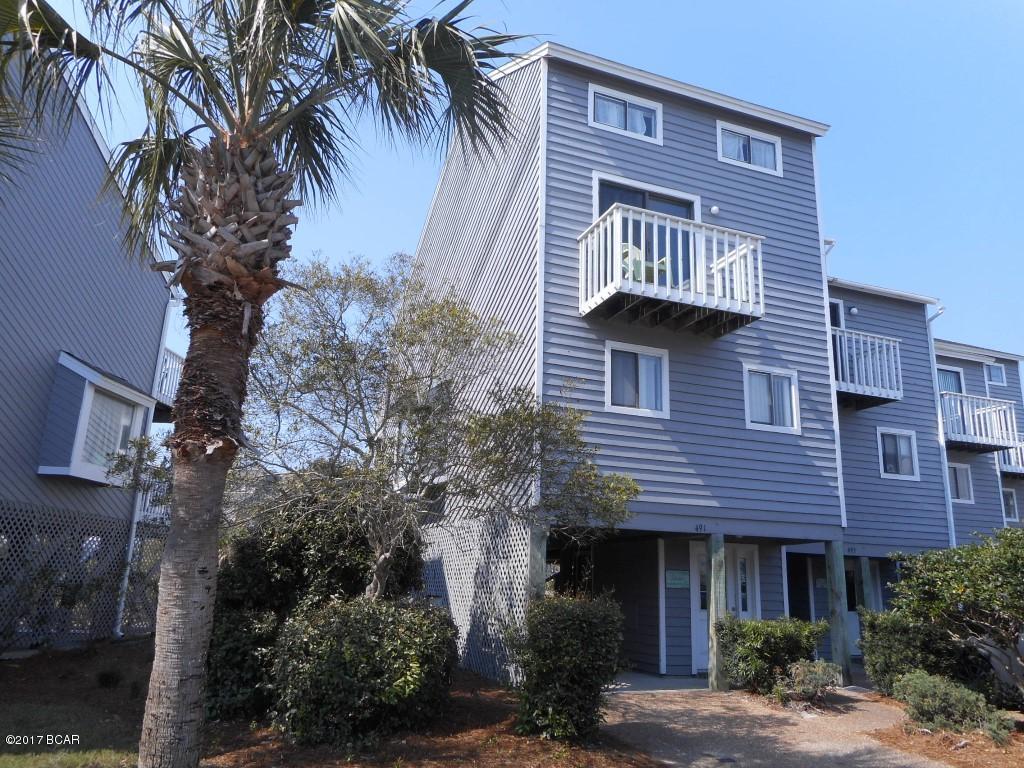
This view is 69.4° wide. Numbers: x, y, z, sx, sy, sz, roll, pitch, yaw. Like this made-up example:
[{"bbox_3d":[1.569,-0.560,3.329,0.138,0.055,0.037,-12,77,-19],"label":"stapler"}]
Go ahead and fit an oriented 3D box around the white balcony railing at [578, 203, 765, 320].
[{"bbox_3d":[2.382,-1.603,11.018,2.511,1.283,1.153,7,-15,-21],"label":"white balcony railing"}]

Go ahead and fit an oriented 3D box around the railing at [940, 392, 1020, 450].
[{"bbox_3d":[11.608,1.062,18.969,2.511,1.237,1.163,7,-15,-21],"label":"railing"}]

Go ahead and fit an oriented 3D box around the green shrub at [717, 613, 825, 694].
[{"bbox_3d":[3.891,3.995,11.060,1.720,1.000,1.300,7,-15,-21],"label":"green shrub"}]

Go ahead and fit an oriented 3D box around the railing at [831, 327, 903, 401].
[{"bbox_3d":[6.490,-0.294,14.908,2.511,1.265,1.163,7,-15,-21],"label":"railing"}]

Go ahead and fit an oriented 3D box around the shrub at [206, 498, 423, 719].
[{"bbox_3d":[-2.352,2.621,9.064,2.550,2.360,2.100,7,-15,-21],"label":"shrub"}]

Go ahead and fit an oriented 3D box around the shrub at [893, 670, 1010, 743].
[{"bbox_3d":[4.823,3.510,8.243,1.000,0.620,1.350,7,-15,-21],"label":"shrub"}]

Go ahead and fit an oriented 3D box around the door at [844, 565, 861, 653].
[{"bbox_3d":[7.577,4.976,16.451,0.874,2.027,0.065,7,-15,-21],"label":"door"}]

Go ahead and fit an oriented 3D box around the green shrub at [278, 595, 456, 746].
[{"bbox_3d":[-1.460,2.796,7.401,1.800,1.260,1.600,7,-15,-21],"label":"green shrub"}]

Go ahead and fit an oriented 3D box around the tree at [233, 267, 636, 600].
[{"bbox_3d":[-0.836,1.186,8.649,4.400,5.022,3.700,7,-15,-21],"label":"tree"}]

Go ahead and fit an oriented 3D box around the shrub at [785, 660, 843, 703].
[{"bbox_3d":[4.087,4.019,10.064,0.760,0.480,0.720,7,-15,-21],"label":"shrub"}]

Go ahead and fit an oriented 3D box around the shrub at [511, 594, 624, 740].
[{"bbox_3d":[0.570,2.890,7.697,1.190,1.330,1.120,1,-14,0],"label":"shrub"}]

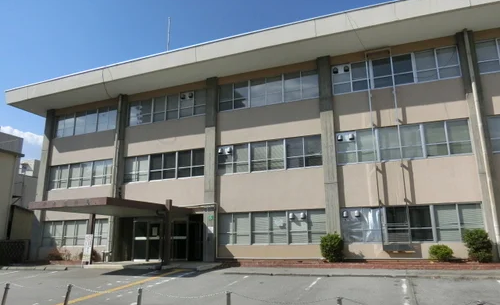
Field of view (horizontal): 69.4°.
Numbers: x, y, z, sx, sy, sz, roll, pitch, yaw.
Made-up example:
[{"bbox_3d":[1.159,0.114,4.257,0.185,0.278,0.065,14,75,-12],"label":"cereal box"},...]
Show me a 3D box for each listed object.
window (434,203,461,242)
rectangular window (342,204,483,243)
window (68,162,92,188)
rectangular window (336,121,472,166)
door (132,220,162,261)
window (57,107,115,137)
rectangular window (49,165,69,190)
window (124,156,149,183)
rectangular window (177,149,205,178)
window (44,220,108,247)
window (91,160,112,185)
[{"bbox_3d":[7.883,2.827,14.512,0.902,1.491,0.150,-6,-15,21],"label":"window"},{"bbox_3d":[6.588,2.963,14.916,5.389,1.476,0.130,-6,-15,21],"label":"rectangular window"},{"bbox_3d":[-10.430,1.401,22.224,1.854,1.510,0.130,-6,-15,21],"label":"window"},{"bbox_3d":[6.558,-0.423,15.840,5.379,1.484,0.150,-6,-15,21],"label":"rectangular window"},{"bbox_3d":[-5.719,4.899,20.227,1.979,2.271,0.100,-6,-15,21],"label":"door"},{"bbox_3d":[-10.524,-1.915,23.303,5.124,1.474,0.150,-6,-15,21],"label":"window"},{"bbox_3d":[-12.064,1.574,22.849,1.612,1.510,0.130,-6,-15,21],"label":"rectangular window"},{"bbox_3d":[-6.473,0.982,20.709,1.754,1.510,0.130,-6,-15,21],"label":"window"},{"bbox_3d":[-3.229,0.622,19.662,1.733,1.483,0.150,-6,-15,21],"label":"rectangular window"},{"bbox_3d":[-10.276,4.749,21.371,5.389,1.476,0.130,-6,-15,21],"label":"window"},{"bbox_3d":[-8.930,1.238,21.886,1.569,1.524,0.150,-6,-15,21],"label":"window"}]

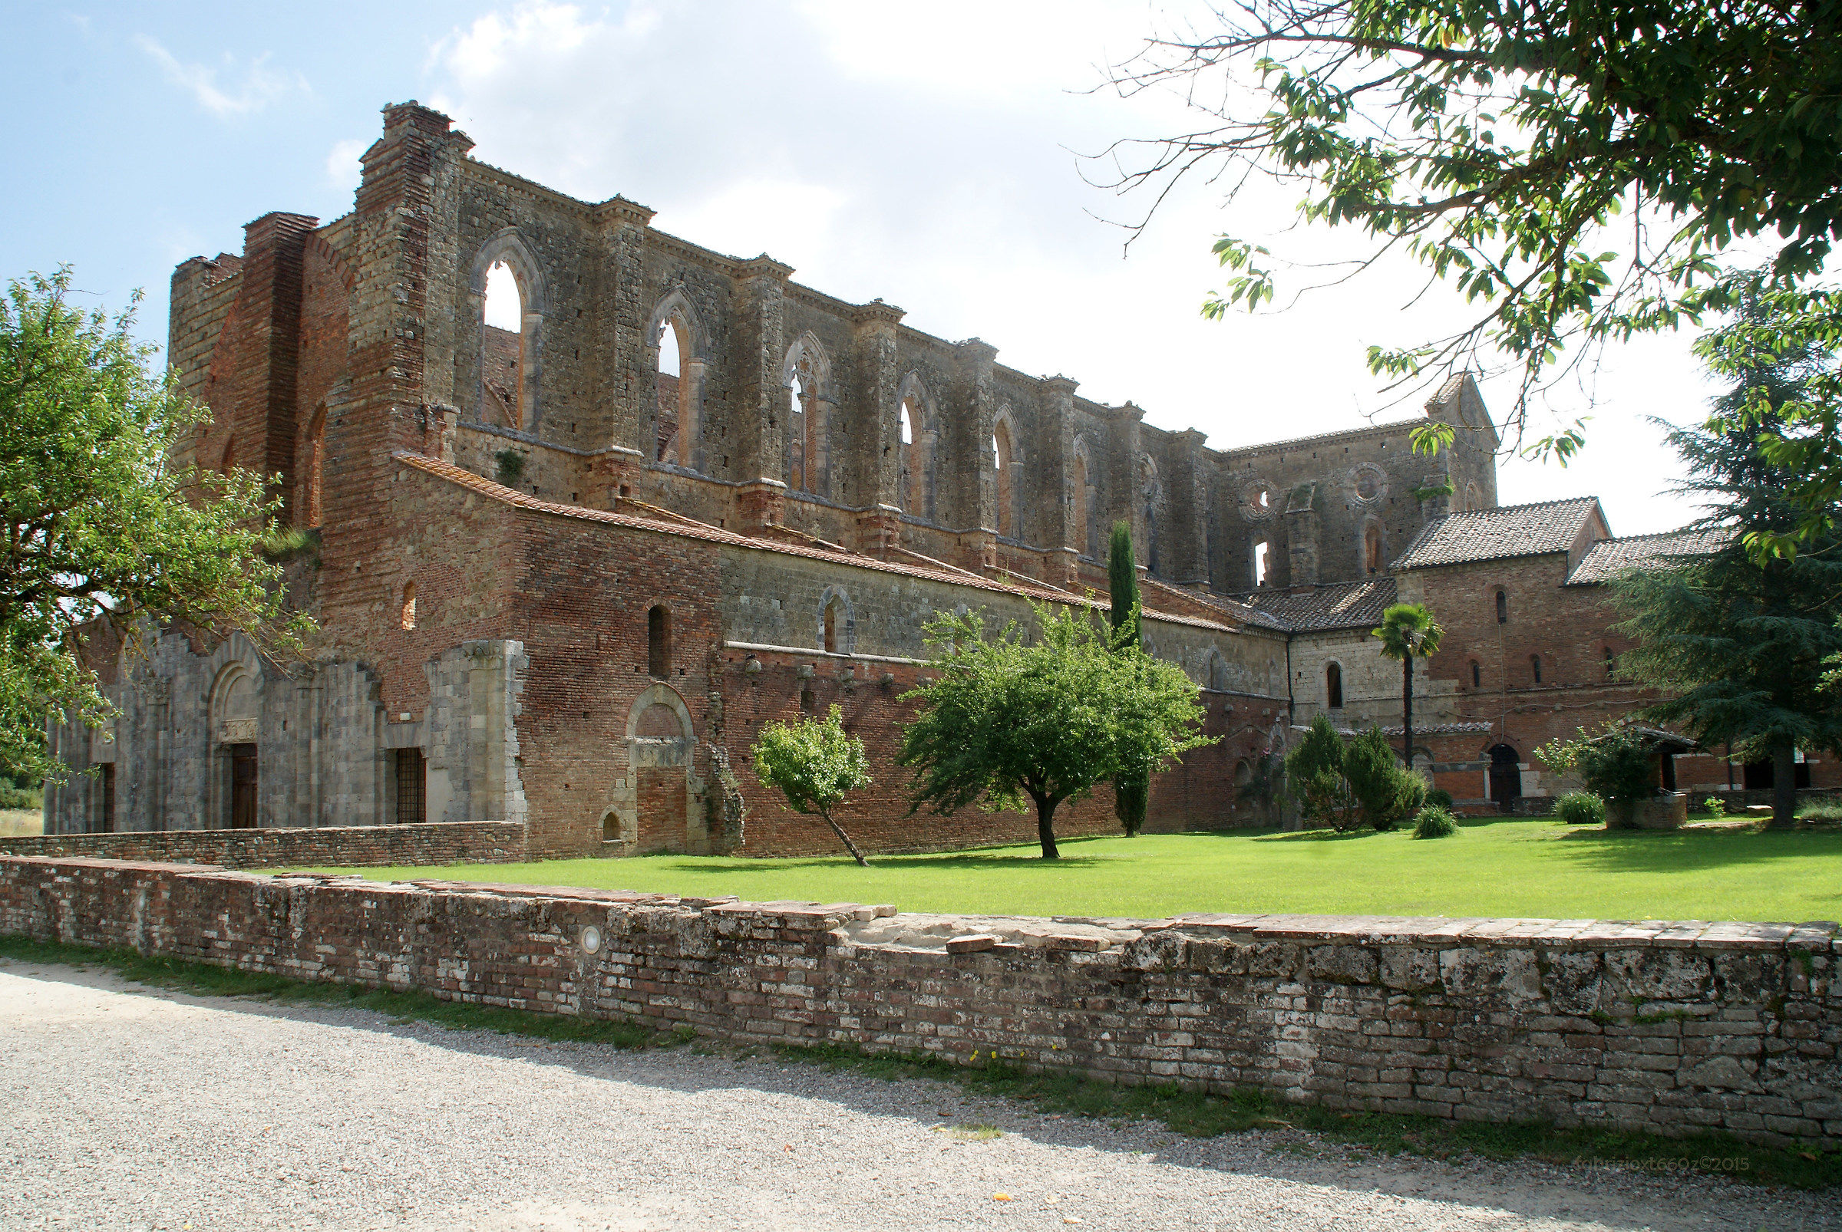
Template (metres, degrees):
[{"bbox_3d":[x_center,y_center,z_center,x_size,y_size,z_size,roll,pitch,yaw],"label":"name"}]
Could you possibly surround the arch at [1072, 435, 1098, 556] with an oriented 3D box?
[{"bbox_3d":[6.445,-4.915,56.988,0.763,5.259,2.126,-6,-9,39],"label":"arch"}]

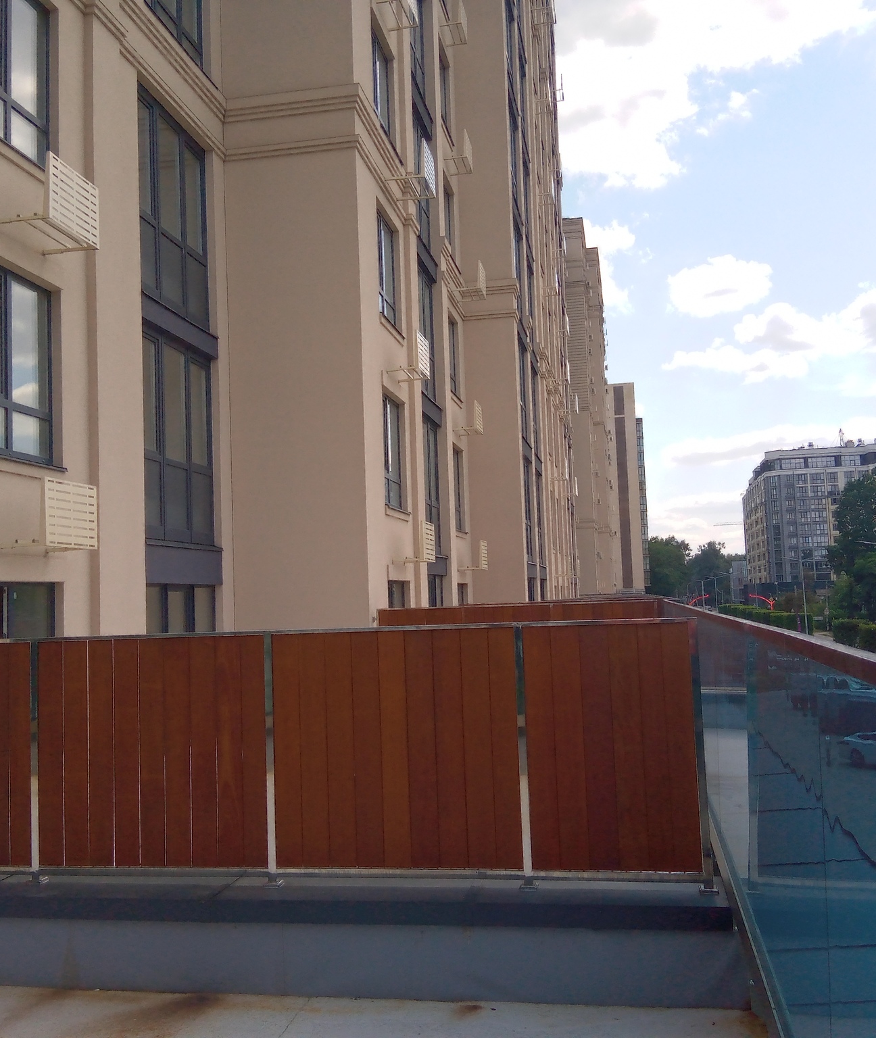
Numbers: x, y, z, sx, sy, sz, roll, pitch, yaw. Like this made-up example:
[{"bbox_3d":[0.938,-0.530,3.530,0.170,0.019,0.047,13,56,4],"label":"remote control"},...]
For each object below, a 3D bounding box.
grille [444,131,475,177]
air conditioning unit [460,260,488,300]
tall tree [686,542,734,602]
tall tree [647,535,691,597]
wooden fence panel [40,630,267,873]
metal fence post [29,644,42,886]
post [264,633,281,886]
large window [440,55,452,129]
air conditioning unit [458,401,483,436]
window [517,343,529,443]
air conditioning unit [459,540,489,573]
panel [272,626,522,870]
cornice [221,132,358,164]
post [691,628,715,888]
[{"bbox_3d":[0.435,-8.016,24.561,0.542,0.621,0.936,-3,-4,10],"label":"grille"},{"bbox_3d":[0.682,-5.215,24.616,0.570,0.634,0.924,-3,-4,10],"label":"air conditioning unit"},{"bbox_3d":[68.285,15.482,281.983,11.392,19.795,11.392,-3,-4,10],"label":"tall tree"},{"bbox_3d":[50.837,13.338,249.635,12.000,20.116,12.000,-3,-4,10],"label":"tall tree"},{"bbox_3d":[-1.370,1.108,5.343,1.162,1.099,0.030,-3,-4,10],"label":"wooden fence panel"},{"bbox_3d":[-1.962,1.171,5.446,0.044,1.162,0.044,-3,-4,10],"label":"metal fence post"},{"bbox_3d":[-0.782,1.116,5.237,0.044,1.168,0.044,-3,-4,10],"label":"post"},{"bbox_3d":[0.092,-9.434,24.715,0.150,1.770,1.524,-3,-4,10],"label":"large window"},{"bbox_3d":[0.640,-2.150,24.127,0.542,0.630,0.936,-3,-4,10],"label":"air conditioning unit"},{"bbox_3d":[2.086,-3.155,27.592,0.150,2.635,1.917,-3,-4,10],"label":"window"},{"bbox_3d":[0.743,0.802,23.909,0.542,0.625,0.936,-3,-4,10],"label":"air conditioning unit"},{"bbox_3d":[-0.200,1.052,5.171,1.163,1.109,0.035,-3,-4,10],"label":"panel"},{"bbox_3d":[-2.047,-5.180,15.613,1.940,0.182,0.099,-3,-4,10],"label":"cornice"},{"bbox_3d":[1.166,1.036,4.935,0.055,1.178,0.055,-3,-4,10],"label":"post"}]

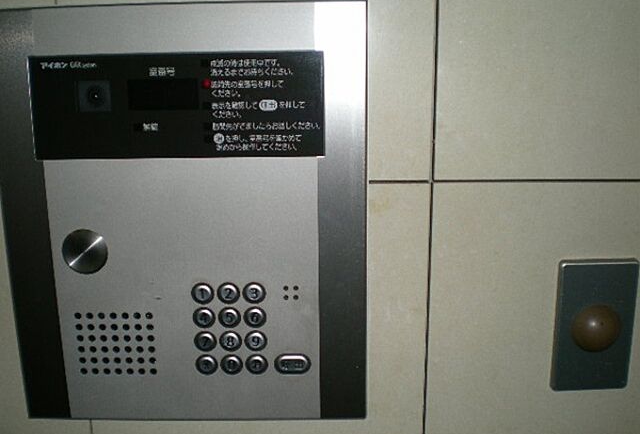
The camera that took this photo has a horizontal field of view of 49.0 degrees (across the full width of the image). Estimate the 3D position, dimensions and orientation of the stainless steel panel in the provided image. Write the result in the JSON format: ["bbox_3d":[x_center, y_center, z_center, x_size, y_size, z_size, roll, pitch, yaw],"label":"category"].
[{"bbox_3d":[-0.112,0.067,0.597,0.224,0.234,0.015,0,13,1],"label":"stainless steel panel"}]

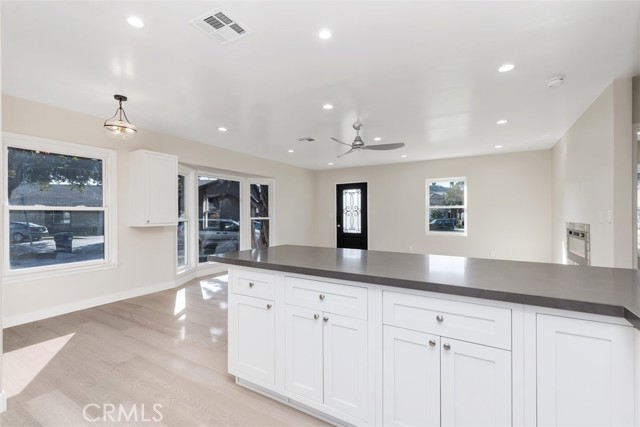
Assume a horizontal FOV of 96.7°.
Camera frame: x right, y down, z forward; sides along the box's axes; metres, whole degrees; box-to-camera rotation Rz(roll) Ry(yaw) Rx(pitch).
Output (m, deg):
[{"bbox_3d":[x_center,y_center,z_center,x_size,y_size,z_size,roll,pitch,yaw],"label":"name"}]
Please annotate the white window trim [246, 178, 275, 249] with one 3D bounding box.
[{"bbox_3d":[-1.362,0.106,6.601,0.685,1.825,0.091,0,0,-32],"label":"white window trim"}]

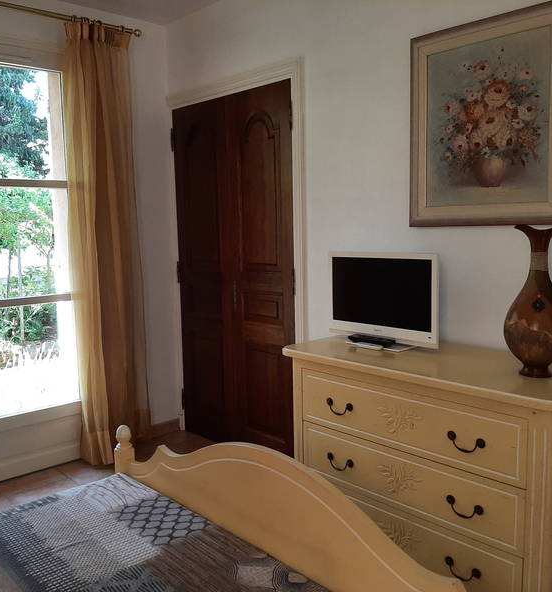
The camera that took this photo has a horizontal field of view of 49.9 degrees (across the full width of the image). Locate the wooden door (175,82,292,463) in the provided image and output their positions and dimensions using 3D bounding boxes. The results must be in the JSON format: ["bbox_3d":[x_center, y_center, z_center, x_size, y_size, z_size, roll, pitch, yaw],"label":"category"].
[{"bbox_3d":[-0.247,-0.094,3.416,0.050,2.040,1.040,-7,9,-43],"label":"wooden door"}]

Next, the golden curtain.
[{"bbox_3d":[-0.940,-0.258,3.352,0.440,2.380,0.170,-7,9,-43],"label":"golden curtain"}]

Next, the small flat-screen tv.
[{"bbox_3d":[0.416,0.011,2.363,0.180,0.363,0.532,-7,9,-43],"label":"small flat-screen tv"}]

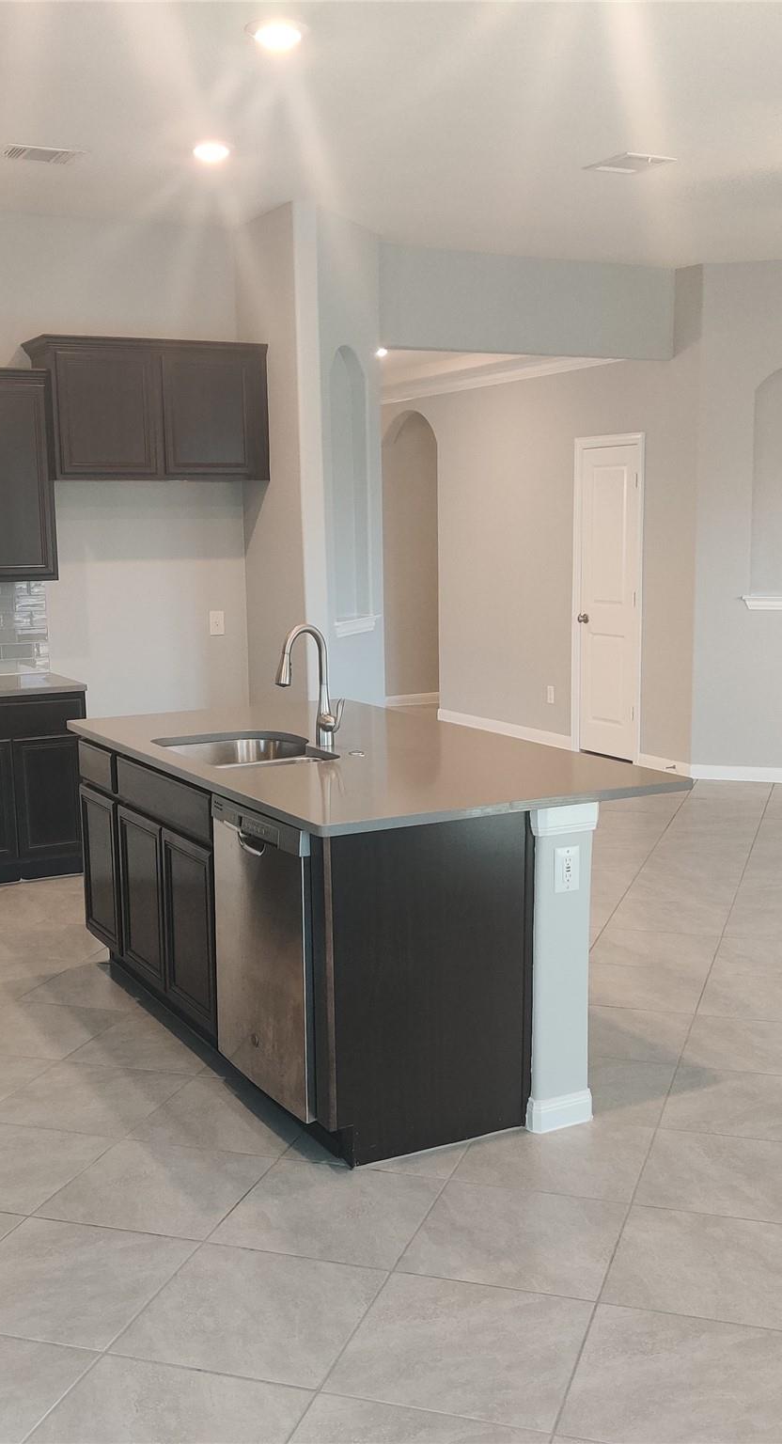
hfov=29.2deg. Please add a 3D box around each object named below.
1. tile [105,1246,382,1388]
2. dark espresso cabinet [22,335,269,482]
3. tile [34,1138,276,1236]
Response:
[{"bbox_3d":[-0.290,1.270,3.232,0.462,0.010,0.462,2,9,17],"label":"tile"},{"bbox_3d":[-1.164,-1.490,7.232,1.100,0.640,0.385,-5,10,-27],"label":"dark espresso cabinet"},{"bbox_3d":[-0.582,1.185,3.816,0.465,0.010,0.465,2,9,17],"label":"tile"}]

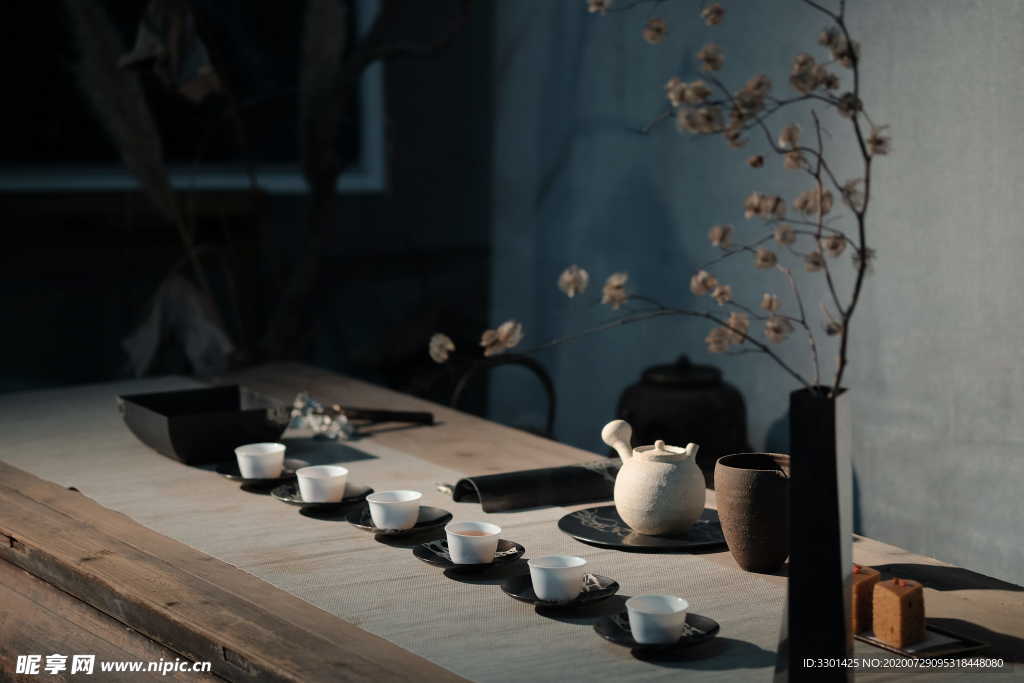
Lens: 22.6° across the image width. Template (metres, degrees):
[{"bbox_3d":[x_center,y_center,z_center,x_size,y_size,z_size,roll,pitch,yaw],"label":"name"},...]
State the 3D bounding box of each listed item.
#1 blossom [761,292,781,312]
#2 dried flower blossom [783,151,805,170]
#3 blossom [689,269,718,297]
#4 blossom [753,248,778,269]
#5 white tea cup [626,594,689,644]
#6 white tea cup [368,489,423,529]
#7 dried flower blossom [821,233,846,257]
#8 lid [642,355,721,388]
[{"bbox_3d":[0.229,-0.035,2.270,0.017,0.017,0.016,1,10,6],"label":"blossom"},{"bbox_3d":[0.247,-0.160,2.250,0.018,0.017,0.016,1,10,6],"label":"dried flower blossom"},{"bbox_3d":[0.175,-0.054,2.340,0.027,0.026,0.025,1,10,4],"label":"blossom"},{"bbox_3d":[0.232,-0.076,2.340,0.024,0.018,0.020,1,10,6],"label":"blossom"},{"bbox_3d":[0.138,0.265,2.431,0.059,0.035,0.059,0,10,0],"label":"white tea cup"},{"bbox_3d":[-0.131,0.190,2.863,0.062,0.033,0.062,0,10,0],"label":"white tea cup"},{"bbox_3d":[0.283,-0.086,2.260,0.022,0.020,0.019,1,10,7],"label":"dried flower blossom"},{"bbox_3d":[0.242,0.037,3.647,0.111,0.040,0.111,0,10,0],"label":"lid"}]

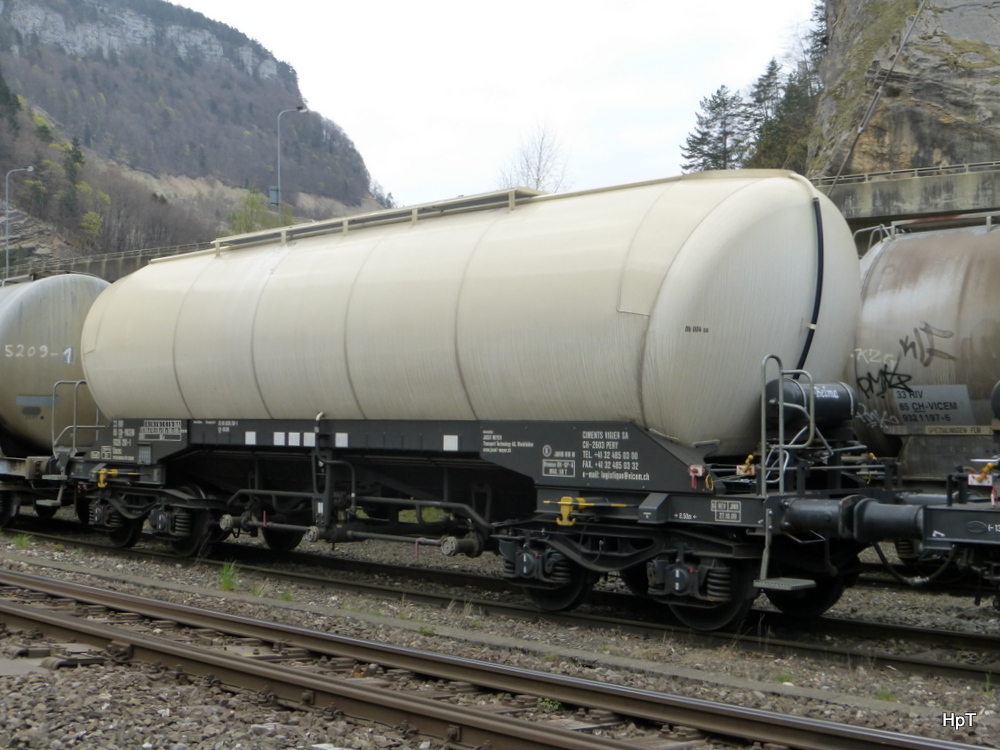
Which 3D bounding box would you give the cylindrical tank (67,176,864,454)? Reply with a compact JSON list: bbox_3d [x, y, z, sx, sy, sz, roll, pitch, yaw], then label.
[{"bbox_3d":[-1.170,-0.405,15.608,2.950,3.060,11.500,3,-3,-43],"label":"cylindrical tank"}]

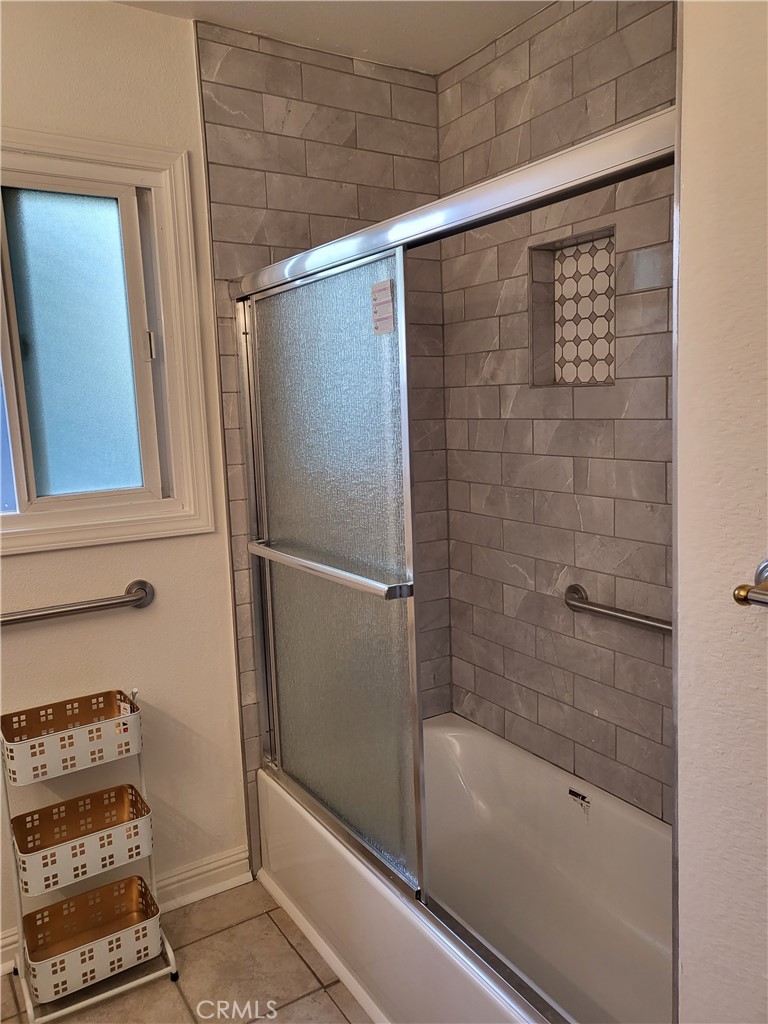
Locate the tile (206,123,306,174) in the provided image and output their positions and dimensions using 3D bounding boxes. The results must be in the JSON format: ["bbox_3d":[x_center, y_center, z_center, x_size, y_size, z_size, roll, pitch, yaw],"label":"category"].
[{"bbox_3d":[-0.353,-1.008,2.151,0.298,0.101,0.009,-7,9,-32],"label":"tile"}]

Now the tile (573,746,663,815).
[{"bbox_3d":[0.641,0.732,2.116,0.009,0.095,0.299,-7,9,-32],"label":"tile"}]

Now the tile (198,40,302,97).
[{"bbox_3d":[-0.364,-1.218,2.134,0.301,0.100,0.010,-7,9,-32],"label":"tile"}]

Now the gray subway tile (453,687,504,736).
[{"bbox_3d":[0.325,0.671,2.616,0.010,0.100,0.278,-7,9,-31],"label":"gray subway tile"}]

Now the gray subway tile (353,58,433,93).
[{"bbox_3d":[0.037,-1.345,2.376,0.303,0.049,0.010,-7,9,-32],"label":"gray subway tile"}]

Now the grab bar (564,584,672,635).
[{"bbox_3d":[0.682,0.284,1.935,0.076,0.080,0.680,-7,9,-32],"label":"grab bar"}]

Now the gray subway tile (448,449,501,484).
[{"bbox_3d":[0.294,-0.144,2.501,0.010,0.100,0.278,-7,9,-31],"label":"gray subway tile"}]

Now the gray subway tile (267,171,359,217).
[{"bbox_3d":[-0.209,-0.941,2.298,0.304,0.101,0.009,-7,9,-32],"label":"gray subway tile"}]

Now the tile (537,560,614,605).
[{"bbox_3d":[0.547,0.209,2.216,0.009,0.101,0.304,-7,9,-32],"label":"tile"}]

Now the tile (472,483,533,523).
[{"bbox_3d":[0.367,-0.029,2.400,0.009,0.101,0.299,-7,9,-32],"label":"tile"}]

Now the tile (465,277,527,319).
[{"bbox_3d":[0.343,-0.645,2.333,0.010,0.100,0.285,-7,9,-32],"label":"tile"}]

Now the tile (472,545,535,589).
[{"bbox_3d":[0.376,0.175,2.432,0.010,0.100,0.301,-7,9,-31],"label":"tile"}]

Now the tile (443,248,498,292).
[{"bbox_3d":[0.275,-0.769,2.455,0.009,0.101,0.279,-7,9,-32],"label":"tile"}]

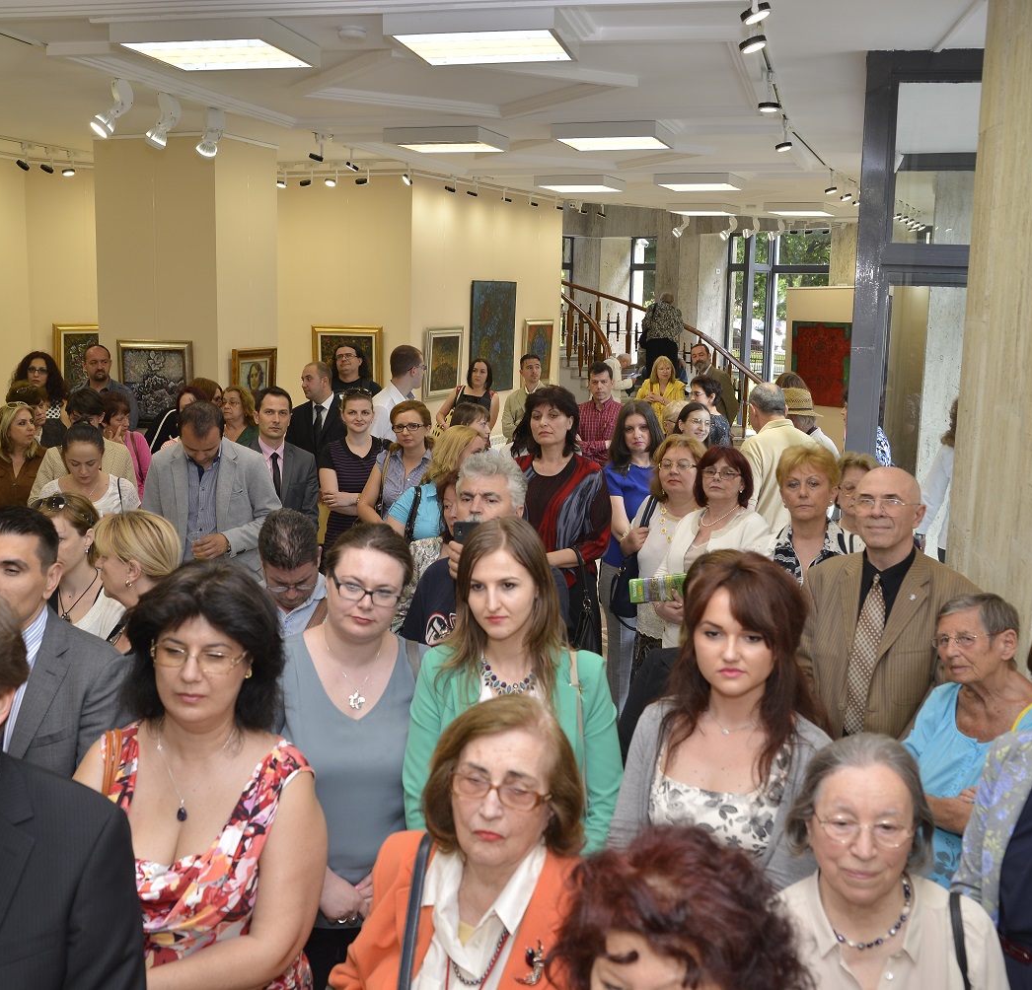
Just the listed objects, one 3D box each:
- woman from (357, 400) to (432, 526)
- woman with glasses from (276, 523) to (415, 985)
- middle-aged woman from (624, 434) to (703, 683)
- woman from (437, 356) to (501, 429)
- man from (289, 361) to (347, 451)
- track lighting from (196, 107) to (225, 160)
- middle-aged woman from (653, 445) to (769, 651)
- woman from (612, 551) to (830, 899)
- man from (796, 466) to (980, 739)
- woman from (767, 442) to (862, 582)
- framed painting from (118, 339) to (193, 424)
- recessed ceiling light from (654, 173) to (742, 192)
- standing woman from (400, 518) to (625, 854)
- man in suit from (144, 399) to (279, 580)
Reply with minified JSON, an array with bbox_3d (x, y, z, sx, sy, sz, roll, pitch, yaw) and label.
[{"bbox_3d":[-0.533,0.366,5.532,0.460,1.638,0.320,1,9,-3],"label":"woman"},{"bbox_3d":[-0.321,0.868,2.497,0.480,1.650,0.340,-1,10,-10],"label":"woman with glasses"},{"bbox_3d":[0.606,0.563,4.530,0.480,1.612,0.330,3,10,14],"label":"middle-aged woman"},{"bbox_3d":[-0.376,-0.323,9.665,0.480,1.630,0.300,2,10,8],"label":"woman"},{"bbox_3d":[-1.231,0.029,7.239,0.500,1.728,0.330,3,9,11],"label":"man"},{"bbox_3d":[-1.687,-1.999,6.365,0.130,0.275,0.190,-5,11,-30],"label":"track lighting"},{"bbox_3d":[0.744,0.591,4.428,0.500,1.564,0.380,9,12,40],"label":"middle-aged woman"},{"bbox_3d":[0.354,0.914,2.127,0.450,1.670,0.300,5,10,22],"label":"woman"},{"bbox_3d":[0.952,0.759,3.244,0.520,1.700,0.340,10,13,42],"label":"man"},{"bbox_3d":[1.014,0.612,4.142,0.460,1.620,0.300,6,11,26],"label":"woman"},{"bbox_3d":[-2.399,-0.732,7.681,0.566,0.584,0.060,4,10,15],"label":"framed painting"},{"bbox_3d":[1.526,-2.584,9.538,0.620,0.085,0.590,5,10,23],"label":"recessed ceiling light"},{"bbox_3d":[-0.025,0.871,2.375,0.460,1.676,0.310,2,9,4],"label":"standing woman"},{"bbox_3d":[-1.215,0.461,4.687,0.560,1.698,0.380,0,9,-5],"label":"man in suit"}]

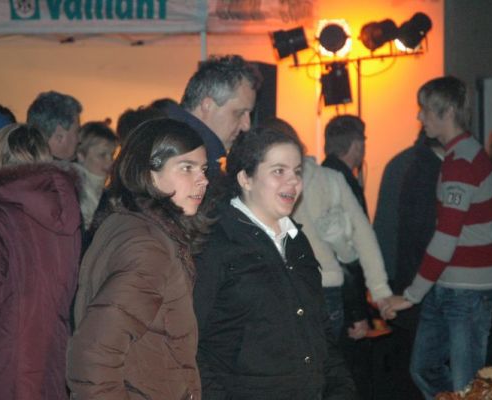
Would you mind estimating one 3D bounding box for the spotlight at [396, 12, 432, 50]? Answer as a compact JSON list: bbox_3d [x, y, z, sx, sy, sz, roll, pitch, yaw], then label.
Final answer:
[{"bbox_3d":[1.143,-1.149,12.000,0.220,0.220,0.300,-1,-23,-23],"label":"spotlight"}]

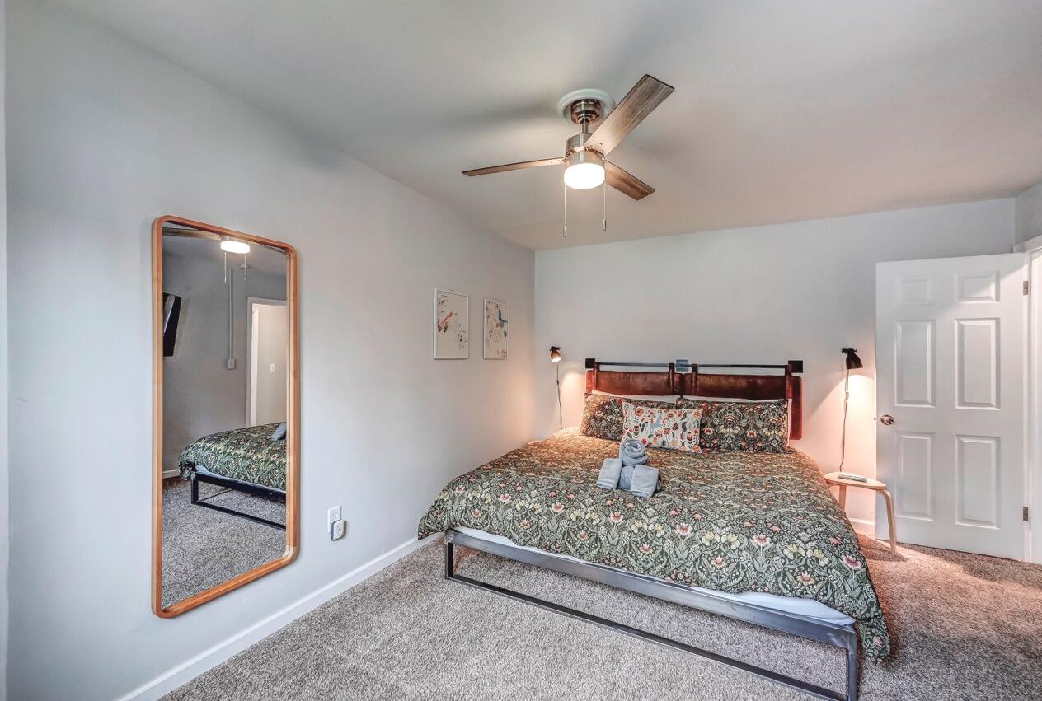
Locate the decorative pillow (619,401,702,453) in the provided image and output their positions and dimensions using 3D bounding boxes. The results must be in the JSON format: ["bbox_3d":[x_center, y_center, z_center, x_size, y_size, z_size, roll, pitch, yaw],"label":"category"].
[{"bbox_3d":[1.124,0.606,3.276,0.600,0.410,0.130,0,-28,28],"label":"decorative pillow"}]

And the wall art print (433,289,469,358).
[{"bbox_3d":[-0.525,-0.190,3.196,0.020,0.515,0.430,0,-1,28],"label":"wall art print"}]

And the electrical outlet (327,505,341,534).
[{"bbox_3d":[-1.027,0.927,2.267,0.010,0.126,0.077,0,-1,28],"label":"electrical outlet"}]

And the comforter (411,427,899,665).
[{"bbox_3d":[0.814,0.942,2.886,2.230,0.470,1.970,0,-1,28],"label":"comforter"}]

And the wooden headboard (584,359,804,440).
[{"bbox_3d":[1.458,0.402,3.716,1.830,0.660,0.090,0,-1,28],"label":"wooden headboard"}]

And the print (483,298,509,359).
[{"bbox_3d":[-0.217,-0.182,3.775,0.020,0.522,0.433,0,-1,28],"label":"print"}]

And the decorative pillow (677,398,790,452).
[{"bbox_3d":[1.645,0.580,3.225,0.790,0.430,0.170,0,-25,28],"label":"decorative pillow"}]

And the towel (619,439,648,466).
[{"bbox_3d":[0.604,0.549,2.200,0.150,0.145,0.160,0,-1,28],"label":"towel"}]

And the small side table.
[{"bbox_3d":[2.431,1.149,2.965,0.365,0.455,0.365,0,-1,28],"label":"small side table"}]

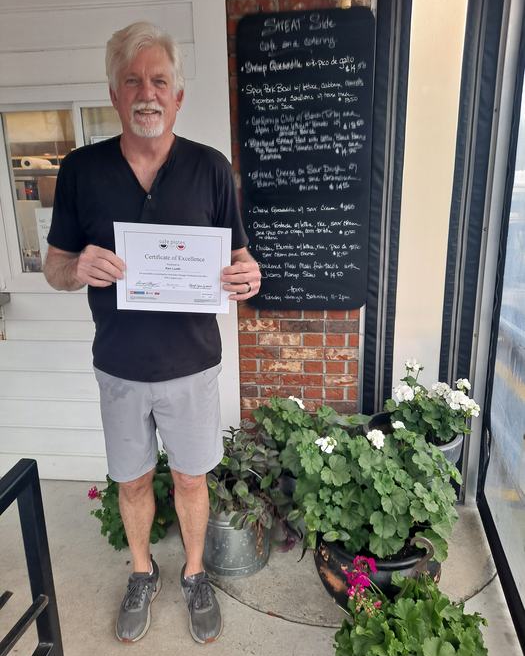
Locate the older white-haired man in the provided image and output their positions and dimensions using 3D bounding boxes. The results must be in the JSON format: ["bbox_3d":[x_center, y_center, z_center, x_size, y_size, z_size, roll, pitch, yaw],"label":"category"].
[{"bbox_3d":[-0.304,0.100,1.492,0.610,1.820,0.390,-1,14,-2],"label":"older white-haired man"}]

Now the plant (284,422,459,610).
[{"bbox_3d":[0.365,0.641,1.684,0.540,0.655,0.500,1,15,7],"label":"plant"}]

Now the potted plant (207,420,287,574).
[{"bbox_3d":[-0.090,0.638,1.976,0.350,0.530,0.350,1,15,7],"label":"potted plant"}]

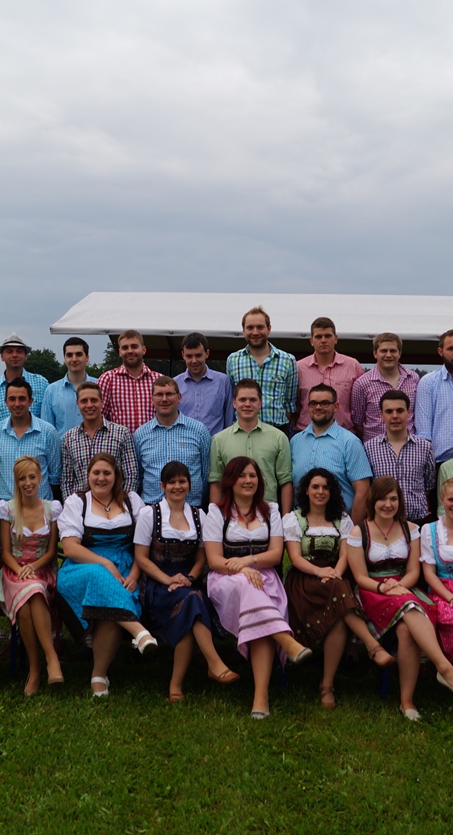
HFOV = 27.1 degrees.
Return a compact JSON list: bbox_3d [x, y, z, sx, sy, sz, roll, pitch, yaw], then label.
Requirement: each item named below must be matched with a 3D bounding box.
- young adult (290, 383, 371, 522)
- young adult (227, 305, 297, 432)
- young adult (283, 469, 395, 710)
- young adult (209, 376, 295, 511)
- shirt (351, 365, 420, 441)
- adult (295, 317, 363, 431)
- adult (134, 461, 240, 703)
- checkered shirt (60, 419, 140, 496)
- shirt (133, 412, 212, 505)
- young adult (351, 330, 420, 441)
[{"bbox_3d":[0.667,0.687,6.142,0.550,1.830,0.360,1,1,17],"label":"young adult"},{"bbox_3d":[0.230,0.180,6.350,0.520,1.860,0.340,1,1,1],"label":"young adult"},{"bbox_3d":[0.622,0.937,5.420,0.570,1.262,0.820,1,1,-6],"label":"young adult"},{"bbox_3d":[0.140,0.673,6.212,0.560,1.860,0.340,1,1,3],"label":"young adult"},{"bbox_3d":[1.085,-0.039,6.420,0.490,0.640,0.290,1,0,-5],"label":"shirt"},{"bbox_3d":[0.675,0.220,6.350,0.510,1.800,0.330,1,1,5],"label":"adult"},{"bbox_3d":[-0.239,0.926,5.620,0.580,1.319,0.780,1,0,-6],"label":"adult"},{"bbox_3d":[-0.854,0.307,6.304,0.540,0.600,0.300,1,1,6],"label":"checkered shirt"},{"bbox_3d":[-0.340,0.266,5.930,0.510,0.620,0.300,1,1,-2],"label":"shirt"},{"bbox_3d":[1.068,0.319,6.280,0.500,1.760,0.340,1,1,6],"label":"young adult"}]

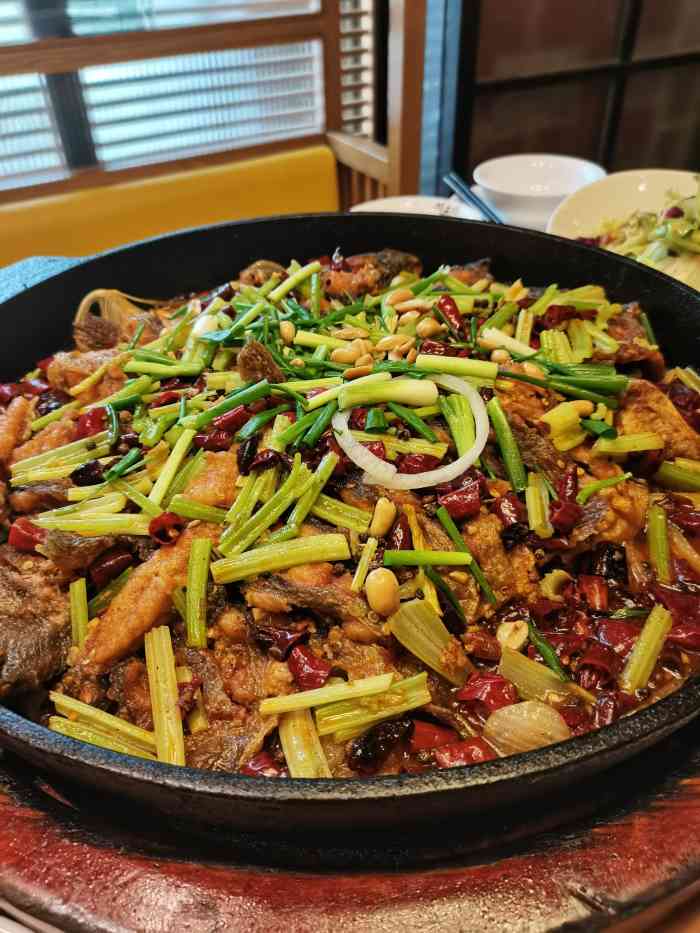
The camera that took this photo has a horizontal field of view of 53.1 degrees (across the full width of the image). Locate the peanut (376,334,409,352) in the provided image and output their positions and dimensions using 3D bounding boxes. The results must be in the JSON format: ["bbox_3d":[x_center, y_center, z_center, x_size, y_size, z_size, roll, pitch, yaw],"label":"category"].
[{"bbox_3d":[0.019,-0.057,0.327,0.016,0.006,0.007,-16,41,-11],"label":"peanut"}]

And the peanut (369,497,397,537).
[{"bbox_3d":[0.011,0.017,0.239,0.007,0.007,0.015,11,52,14],"label":"peanut"}]

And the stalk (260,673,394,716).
[{"bbox_3d":[-0.006,0.061,0.187,0.035,0.003,0.004,-10,39,-7],"label":"stalk"}]

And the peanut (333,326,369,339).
[{"bbox_3d":[0.000,-0.060,0.318,0.016,0.004,0.006,2,39,5],"label":"peanut"}]

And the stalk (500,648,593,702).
[{"bbox_3d":[0.052,0.056,0.187,0.023,0.005,0.009,16,41,21],"label":"stalk"}]

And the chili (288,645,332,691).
[{"bbox_3d":[-0.012,0.062,0.215,0.013,0.006,0.007,35,52,26],"label":"chili"}]

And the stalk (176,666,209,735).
[{"bbox_3d":[-0.044,0.065,0.195,0.005,0.004,0.018,-15,51,-16],"label":"stalk"}]

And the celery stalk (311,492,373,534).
[{"bbox_3d":[-0.004,0.015,0.234,0.022,0.004,0.006,21,44,20],"label":"celery stalk"}]

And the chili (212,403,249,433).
[{"bbox_3d":[-0.051,-0.021,0.297,0.016,0.006,0.007,-32,47,-22],"label":"chili"}]

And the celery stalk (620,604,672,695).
[{"bbox_3d":[0.087,0.053,0.205,0.006,0.005,0.029,20,49,25],"label":"celery stalk"}]

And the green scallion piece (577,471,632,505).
[{"bbox_3d":[0.097,0.008,0.266,0.026,0.003,0.003,-23,44,-18],"label":"green scallion piece"}]

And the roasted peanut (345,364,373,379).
[{"bbox_3d":[0.004,-0.041,0.306,0.013,0.004,0.005,-12,41,-12],"label":"roasted peanut"}]

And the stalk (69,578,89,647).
[{"bbox_3d":[-0.090,0.049,0.233,0.005,0.002,0.023,-6,71,-6],"label":"stalk"}]

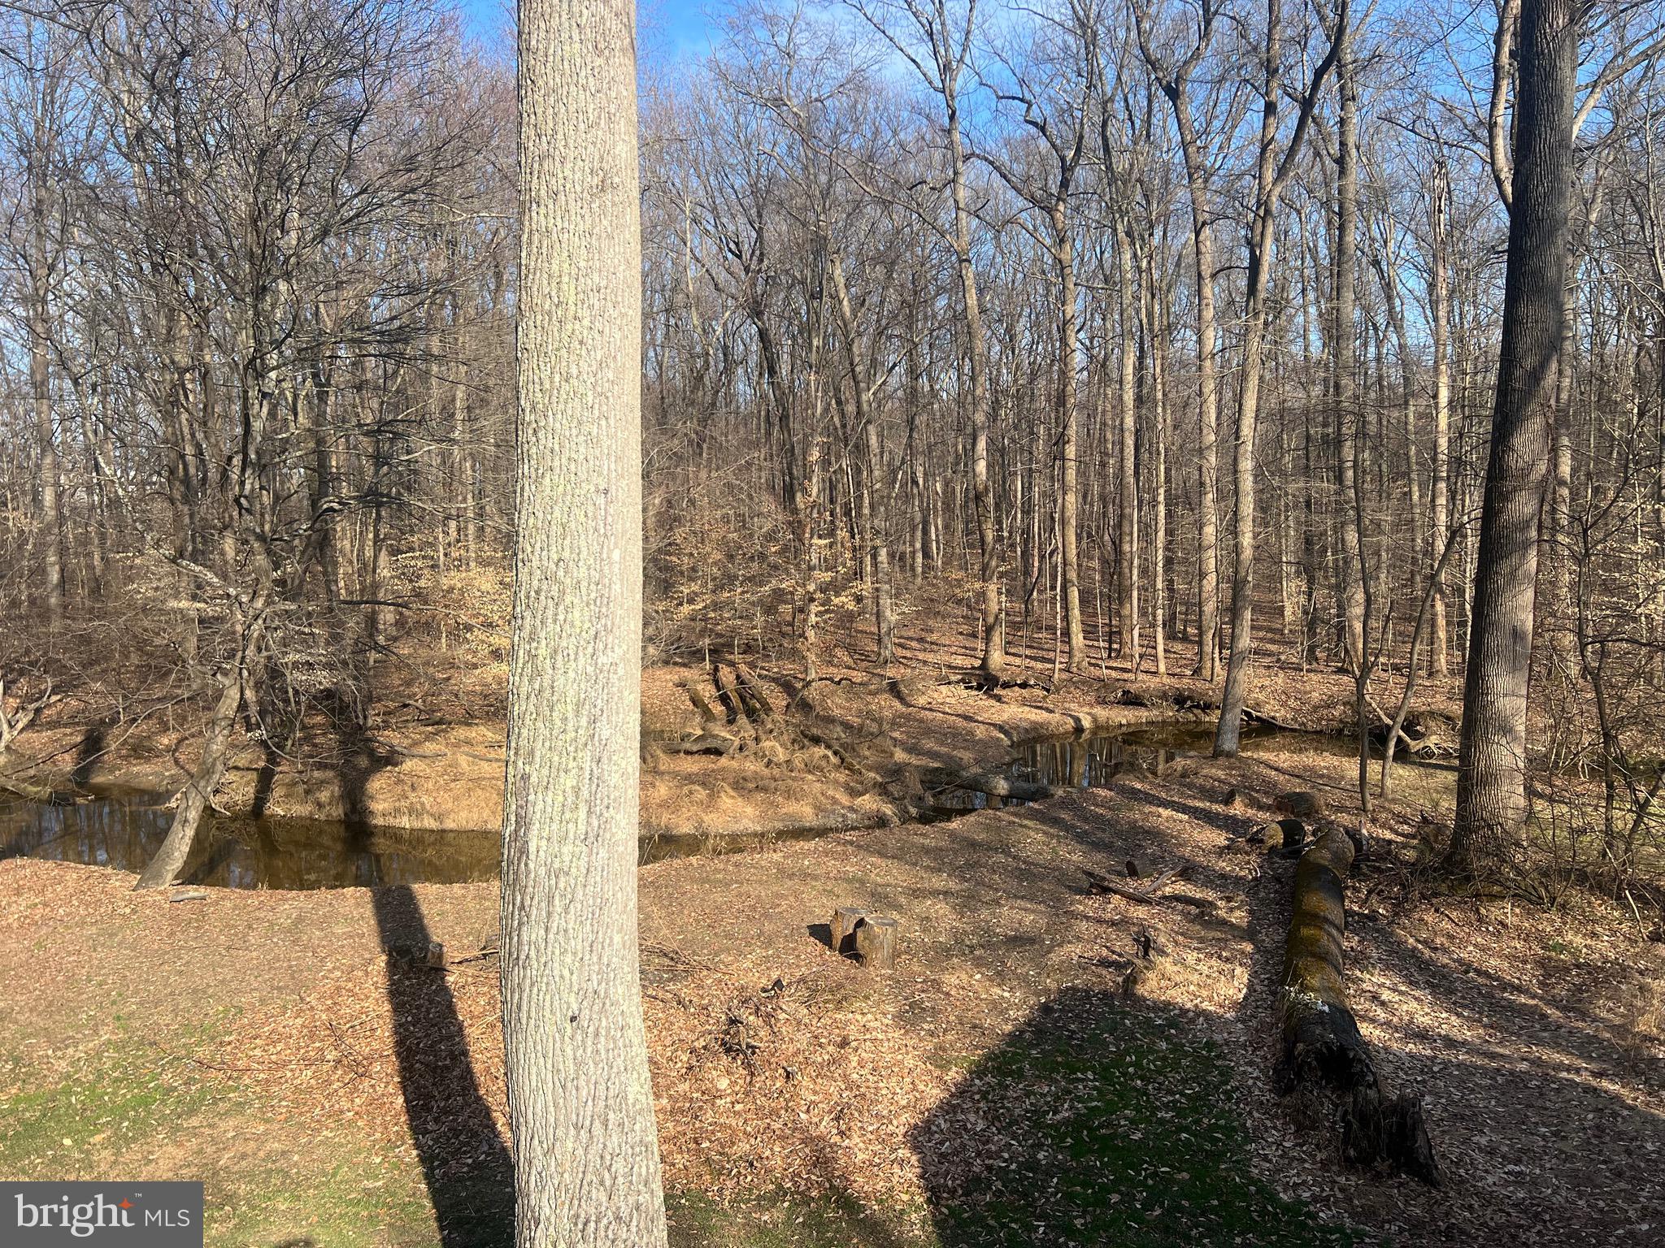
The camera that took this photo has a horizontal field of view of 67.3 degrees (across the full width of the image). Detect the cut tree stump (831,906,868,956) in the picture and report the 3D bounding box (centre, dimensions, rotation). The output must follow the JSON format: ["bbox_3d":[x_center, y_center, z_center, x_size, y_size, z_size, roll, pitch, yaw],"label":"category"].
[{"bbox_3d":[0.190,3.433,14.058,0.410,0.470,0.410,0,3,0],"label":"cut tree stump"}]

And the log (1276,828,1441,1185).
[{"bbox_3d":[5.393,3.376,13.429,1.000,0.660,9.710,1,3,20],"label":"log"}]

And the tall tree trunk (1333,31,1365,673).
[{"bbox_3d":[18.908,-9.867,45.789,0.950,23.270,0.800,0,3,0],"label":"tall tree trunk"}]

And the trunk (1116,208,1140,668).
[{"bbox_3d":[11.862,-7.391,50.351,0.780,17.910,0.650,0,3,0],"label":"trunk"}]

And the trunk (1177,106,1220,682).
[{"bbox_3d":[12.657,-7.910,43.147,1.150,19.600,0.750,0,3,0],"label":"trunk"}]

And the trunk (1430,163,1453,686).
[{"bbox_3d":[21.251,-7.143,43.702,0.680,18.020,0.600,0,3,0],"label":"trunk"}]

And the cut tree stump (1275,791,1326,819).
[{"bbox_3d":[8.114,3.114,21.657,0.820,0.420,0.600,0,3,0],"label":"cut tree stump"}]

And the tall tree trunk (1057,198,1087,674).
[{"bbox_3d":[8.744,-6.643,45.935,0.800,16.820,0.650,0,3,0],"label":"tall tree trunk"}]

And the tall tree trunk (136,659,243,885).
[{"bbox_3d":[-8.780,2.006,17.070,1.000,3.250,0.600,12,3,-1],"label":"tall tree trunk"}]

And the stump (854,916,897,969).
[{"bbox_3d":[0.480,3.450,13.563,0.450,0.480,0.450,0,3,0],"label":"stump"}]

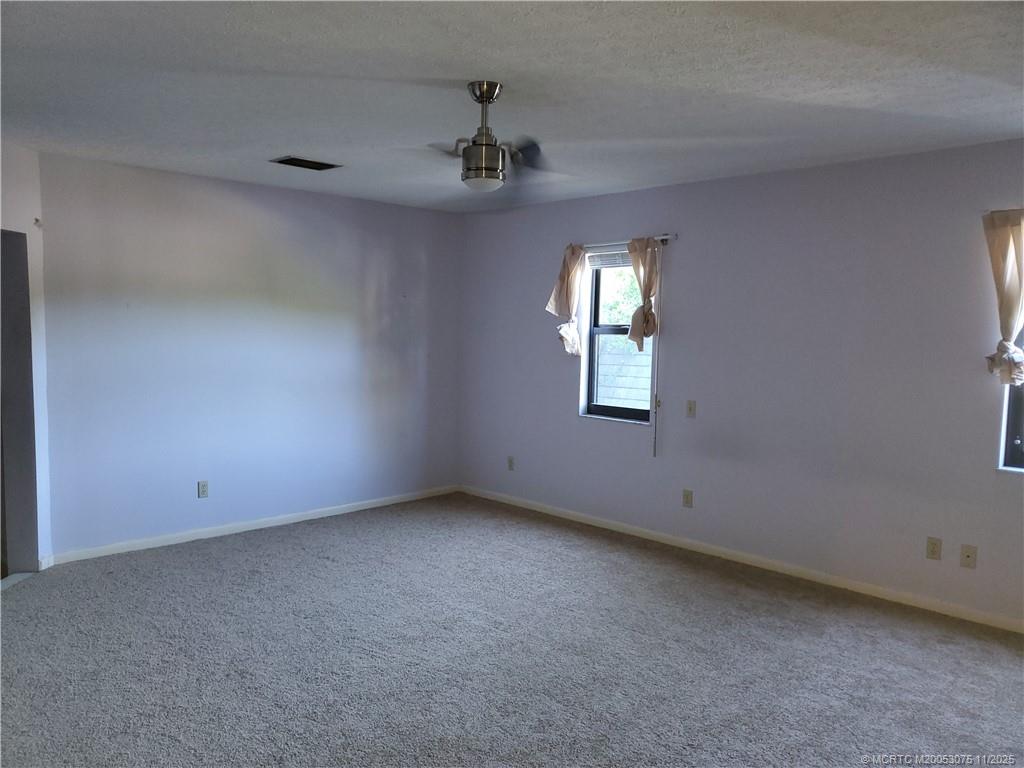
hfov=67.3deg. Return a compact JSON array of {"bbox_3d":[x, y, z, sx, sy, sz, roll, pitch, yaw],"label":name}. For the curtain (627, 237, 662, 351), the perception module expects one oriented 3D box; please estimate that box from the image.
[{"bbox_3d":[0.906,-0.615,5.302,0.100,0.770,0.250,-3,6,-45],"label":"curtain"}]

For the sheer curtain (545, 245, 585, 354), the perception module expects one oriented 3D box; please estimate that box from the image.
[{"bbox_3d":[0.405,-0.638,5.807,0.110,0.850,0.330,-3,6,-45],"label":"sheer curtain"}]

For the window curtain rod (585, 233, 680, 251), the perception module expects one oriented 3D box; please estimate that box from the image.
[{"bbox_3d":[0.758,-1.010,5.435,0.080,0.050,0.960,-3,6,-45],"label":"window curtain rod"}]

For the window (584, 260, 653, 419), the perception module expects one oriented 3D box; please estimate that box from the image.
[{"bbox_3d":[0.803,-0.337,5.608,0.100,1.190,0.635,-3,6,-45],"label":"window"}]

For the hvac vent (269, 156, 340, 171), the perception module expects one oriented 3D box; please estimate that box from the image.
[{"bbox_3d":[-1.231,-1.316,4.626,0.375,0.020,0.220,-3,6,-45],"label":"hvac vent"}]

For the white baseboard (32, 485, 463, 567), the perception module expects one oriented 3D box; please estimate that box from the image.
[{"bbox_3d":[-1.608,0.992,5.744,3.200,0.075,0.016,-3,6,-45],"label":"white baseboard"}]

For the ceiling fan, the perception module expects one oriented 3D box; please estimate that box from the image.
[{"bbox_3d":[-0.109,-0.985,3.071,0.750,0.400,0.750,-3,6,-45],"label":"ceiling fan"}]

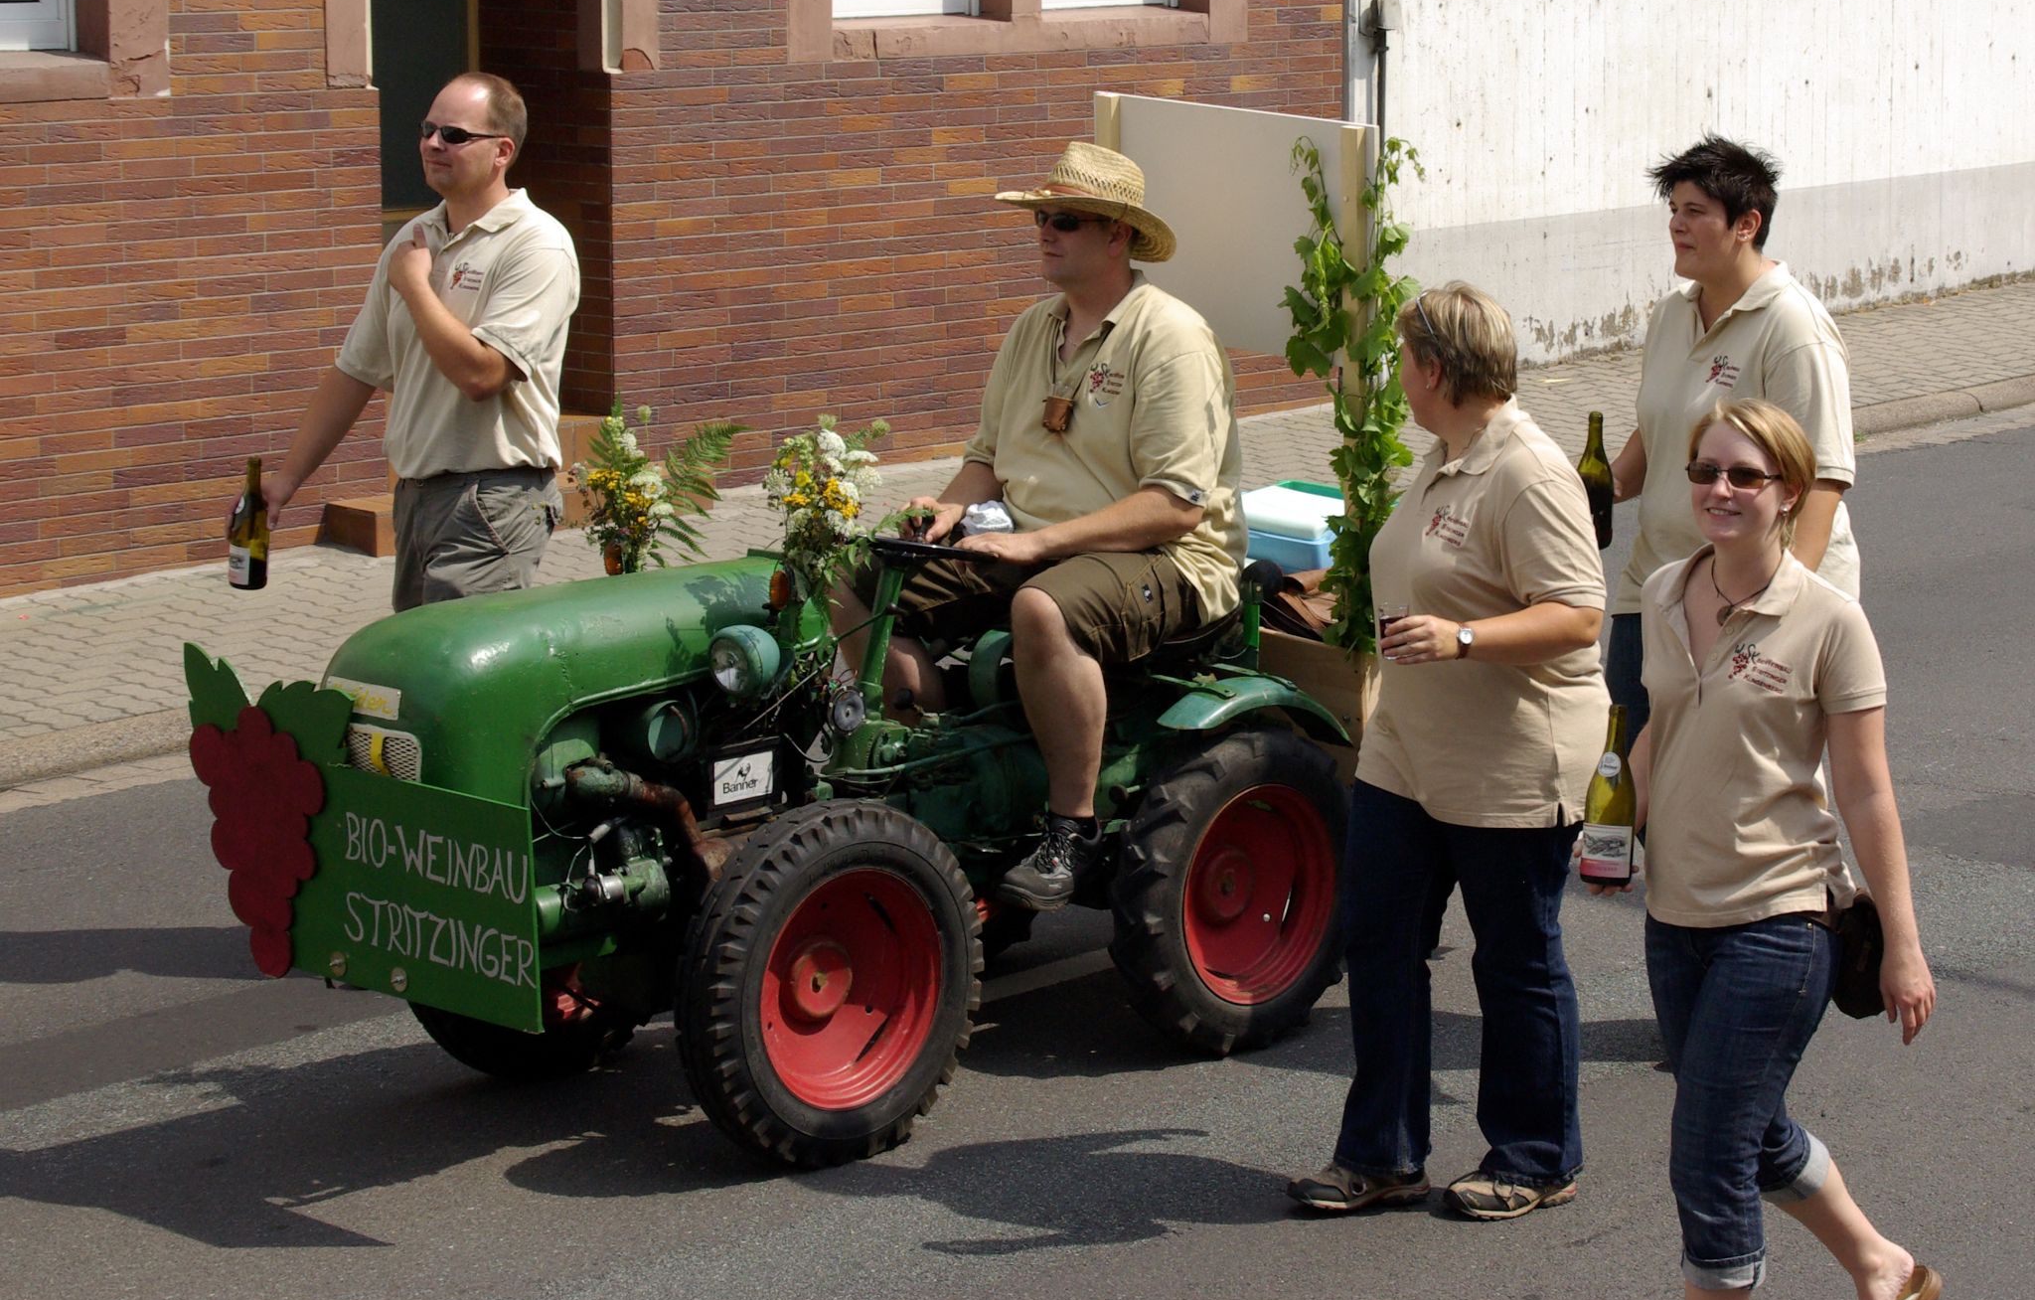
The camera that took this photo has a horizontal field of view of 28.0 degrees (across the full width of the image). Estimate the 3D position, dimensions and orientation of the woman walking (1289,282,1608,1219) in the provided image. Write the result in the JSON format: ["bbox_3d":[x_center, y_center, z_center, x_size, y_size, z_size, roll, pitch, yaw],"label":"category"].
[{"bbox_3d":[0.752,0.168,7.208,0.440,1.630,0.480,-7,13,-31],"label":"woman walking"}]

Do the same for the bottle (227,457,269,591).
[{"bbox_3d":[-1.563,-0.256,8.300,0.080,0.290,0.080,3,11,-1],"label":"bottle"}]

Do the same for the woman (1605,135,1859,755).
[{"bbox_3d":[1.400,-0.119,8.196,0.460,1.810,0.530,-11,15,-43],"label":"woman"}]

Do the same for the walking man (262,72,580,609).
[{"bbox_3d":[-1.149,-0.263,8.533,0.520,1.881,0.580,-10,15,-42],"label":"walking man"}]

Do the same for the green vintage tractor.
[{"bbox_3d":[-0.396,0.315,7.880,2.270,1.080,1.070,-10,15,-42],"label":"green vintage tractor"}]

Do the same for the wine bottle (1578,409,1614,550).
[{"bbox_3d":[1.166,-0.341,8.200,0.080,0.290,0.080,0,11,0],"label":"wine bottle"}]

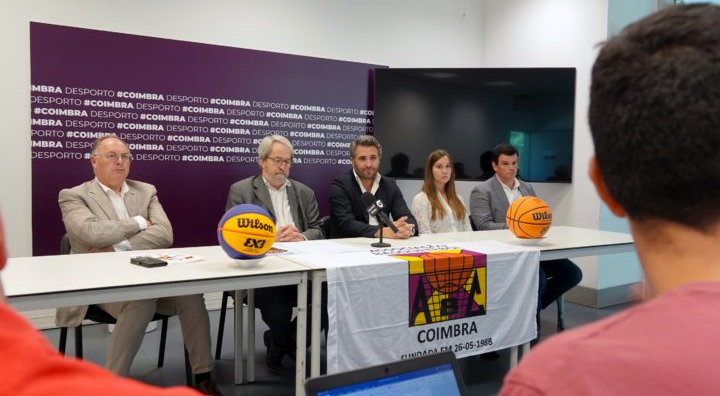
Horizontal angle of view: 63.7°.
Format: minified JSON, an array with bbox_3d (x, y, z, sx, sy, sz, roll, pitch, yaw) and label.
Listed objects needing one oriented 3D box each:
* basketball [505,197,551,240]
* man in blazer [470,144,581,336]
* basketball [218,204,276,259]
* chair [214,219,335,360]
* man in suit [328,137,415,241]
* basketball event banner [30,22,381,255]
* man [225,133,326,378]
[{"bbox_3d":[0.929,0.116,3.180,0.241,0.241,0.241,-1,3,-31],"label":"basketball"},{"bbox_3d":[1.137,0.267,4.179,0.570,1.320,0.770,-2,4,-43],"label":"man in blazer"},{"bbox_3d":[-0.453,0.141,2.330,0.231,0.231,0.231,-1,3,-31],"label":"basketball"},{"bbox_3d":[-0.470,0.543,3.278,0.550,0.810,0.550,-1,4,-31],"label":"chair"},{"bbox_3d":[0.048,0.281,3.566,0.600,1.320,0.700,-1,3,-28],"label":"man in suit"},{"bbox_3d":[-0.945,-0.342,4.487,2.772,1.625,0.070,-1,3,-31],"label":"basketball event banner"},{"bbox_3d":[-0.492,0.297,3.280,0.600,1.300,0.700,-1,4,-34],"label":"man"}]

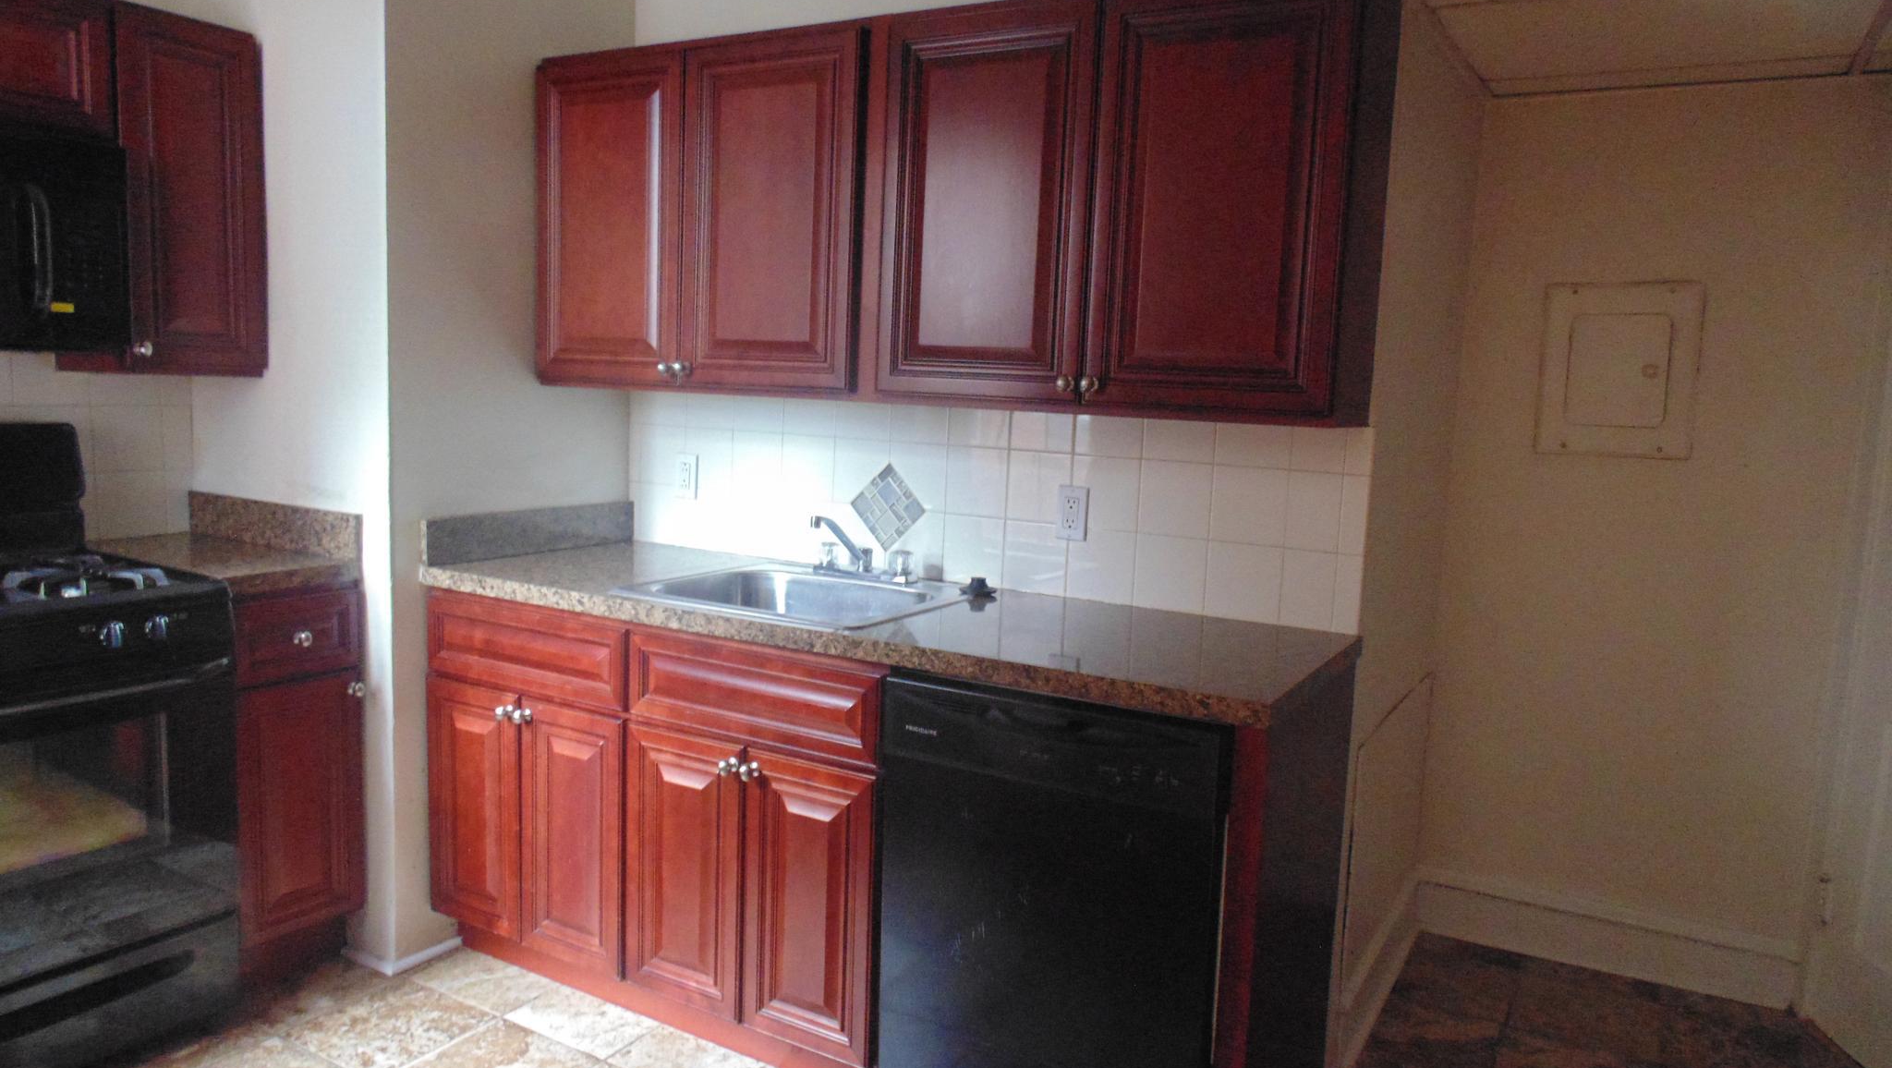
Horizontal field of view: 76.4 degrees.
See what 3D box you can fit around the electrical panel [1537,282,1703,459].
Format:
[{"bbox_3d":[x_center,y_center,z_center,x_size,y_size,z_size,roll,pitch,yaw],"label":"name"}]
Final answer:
[{"bbox_3d":[1.585,-0.388,2.843,0.325,0.410,0.030,6,8,26],"label":"electrical panel"}]

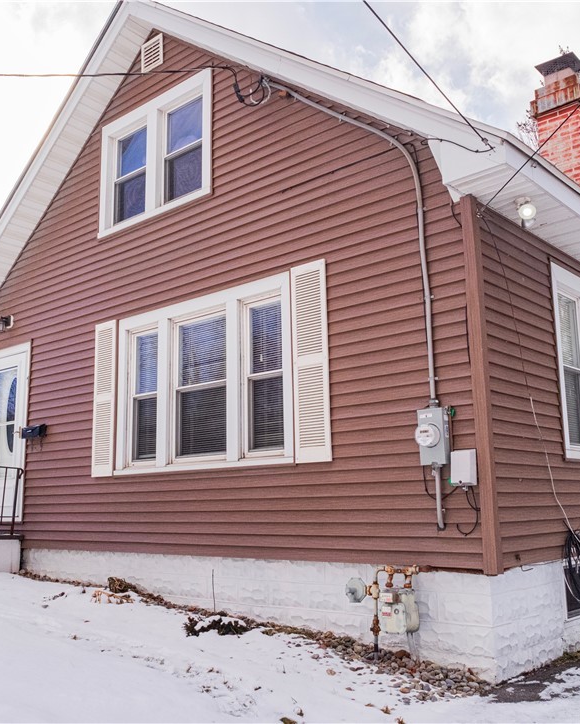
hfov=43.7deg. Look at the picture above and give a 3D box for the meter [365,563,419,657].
[{"bbox_3d":[0.725,1.728,5.046,0.370,0.610,0.250,-11,-15,41],"label":"meter"}]

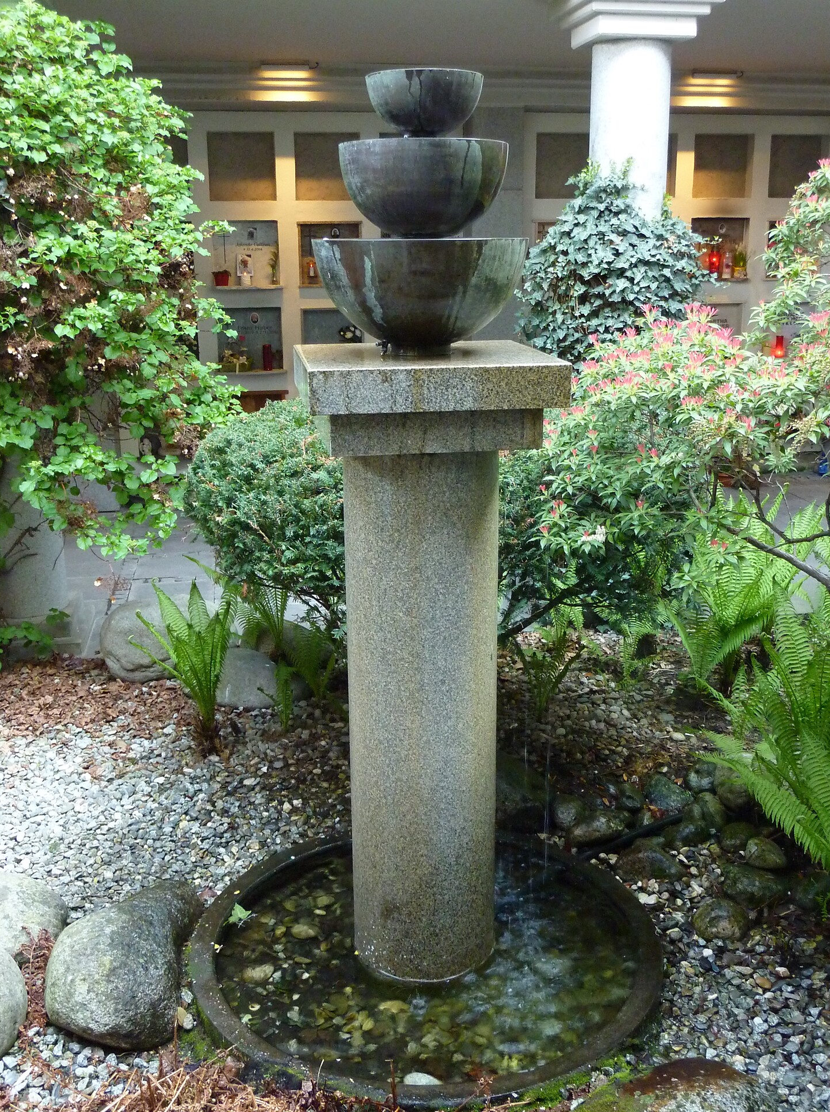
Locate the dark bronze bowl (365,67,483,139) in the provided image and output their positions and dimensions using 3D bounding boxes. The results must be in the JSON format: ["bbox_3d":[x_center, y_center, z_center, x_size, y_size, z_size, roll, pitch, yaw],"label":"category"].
[{"bbox_3d":[0.016,-0.817,2.062,0.214,0.114,0.214,0,16,0],"label":"dark bronze bowl"}]

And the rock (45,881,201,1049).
[{"bbox_3d":[-0.599,0.836,2.343,0.285,0.210,0.430,3,16,12],"label":"rock"}]

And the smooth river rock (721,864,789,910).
[{"bbox_3d":[0.790,0.768,2.611,0.159,0.098,0.112,-3,16,-10],"label":"smooth river rock"}]

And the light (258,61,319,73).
[{"bbox_3d":[-0.746,-2.844,6.544,0.300,0.050,0.100,-3,16,-8],"label":"light"}]

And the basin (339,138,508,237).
[{"bbox_3d":[0.016,-0.723,2.237,0.334,0.178,0.334,0,16,0],"label":"basin"}]

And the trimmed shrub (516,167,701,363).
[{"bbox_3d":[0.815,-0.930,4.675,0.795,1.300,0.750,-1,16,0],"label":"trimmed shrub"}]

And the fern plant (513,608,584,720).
[{"bbox_3d":[0.459,0.383,3.866,0.245,0.377,0.221,0,16,0],"label":"fern plant"}]

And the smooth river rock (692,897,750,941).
[{"bbox_3d":[0.725,0.865,2.661,0.136,0.095,0.120,-1,16,0],"label":"smooth river rock"}]

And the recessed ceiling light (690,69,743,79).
[{"bbox_3d":[1.775,-2.849,6.649,0.298,0.070,0.150,-3,16,-8],"label":"recessed ceiling light"}]

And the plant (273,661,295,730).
[{"bbox_3d":[-0.444,0.472,3.794,0.082,0.253,0.120,0,16,0],"label":"plant"}]

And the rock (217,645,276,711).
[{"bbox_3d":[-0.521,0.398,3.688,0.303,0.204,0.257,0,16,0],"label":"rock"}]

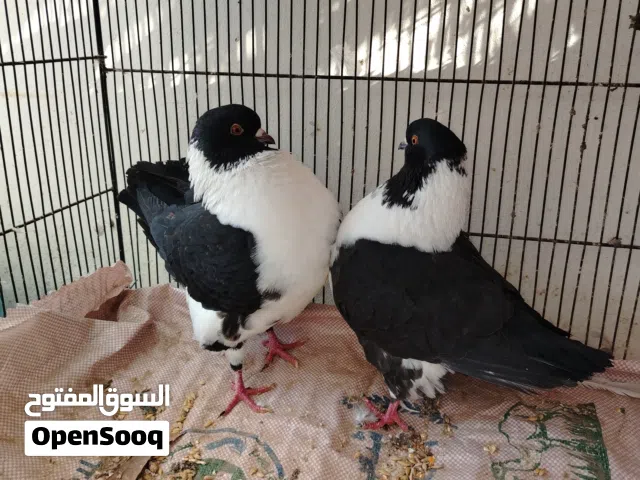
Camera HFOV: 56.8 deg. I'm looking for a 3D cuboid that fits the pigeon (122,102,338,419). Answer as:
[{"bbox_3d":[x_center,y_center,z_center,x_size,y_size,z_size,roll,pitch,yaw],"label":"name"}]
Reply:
[{"bbox_3d":[-0.110,-0.004,0.708,0.305,0.315,0.155,17,24,39],"label":"pigeon"}]

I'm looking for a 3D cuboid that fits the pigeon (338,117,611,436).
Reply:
[{"bbox_3d":[0.145,0.037,0.604,0.290,0.310,0.145,7,19,18],"label":"pigeon"}]

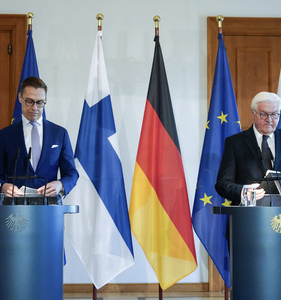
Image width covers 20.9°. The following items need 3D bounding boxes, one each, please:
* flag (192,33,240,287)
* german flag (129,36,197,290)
[{"bbox_3d":[0.691,0.079,6.558,0.489,2.184,0.280,0,-4,-4],"label":"flag"},{"bbox_3d":[0.196,0.104,6.506,0.579,2.166,0.280,0,-4,-4],"label":"german flag"}]

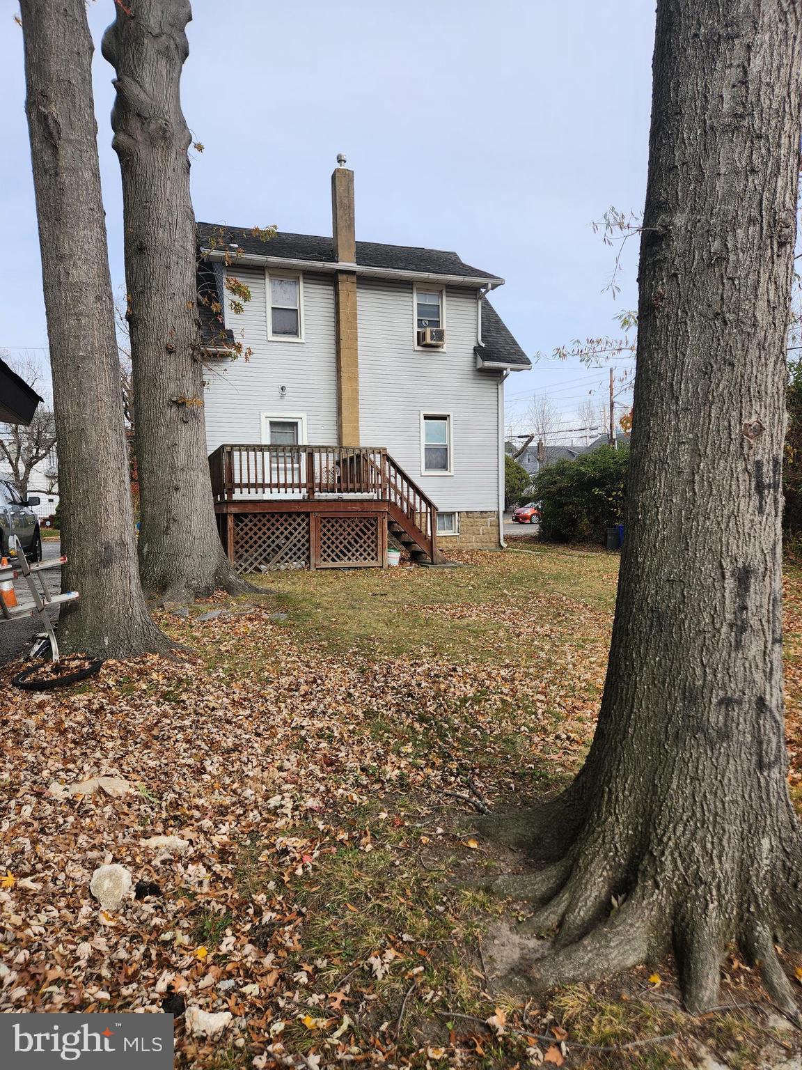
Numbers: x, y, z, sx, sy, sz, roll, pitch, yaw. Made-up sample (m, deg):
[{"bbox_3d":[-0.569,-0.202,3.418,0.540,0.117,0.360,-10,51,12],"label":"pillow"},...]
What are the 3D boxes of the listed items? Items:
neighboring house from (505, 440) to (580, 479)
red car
[{"bbox_3d":[14.892,-5.708,73.000,9.000,8.000,8.500,-2,2,-20],"label":"neighboring house"},{"bbox_3d":[8.982,-1.503,45.264,4.100,1.520,1.700,-2,2,-27],"label":"red car"}]

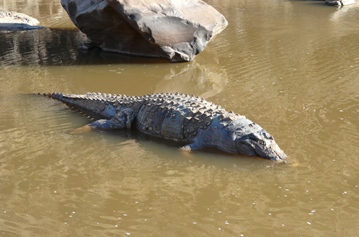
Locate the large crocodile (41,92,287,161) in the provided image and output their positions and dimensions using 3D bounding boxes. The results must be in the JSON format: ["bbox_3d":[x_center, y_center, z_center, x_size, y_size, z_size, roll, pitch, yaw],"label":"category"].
[{"bbox_3d":[-0.400,-0.070,9.600,3.750,0.550,1.050,14,25,34],"label":"large crocodile"}]

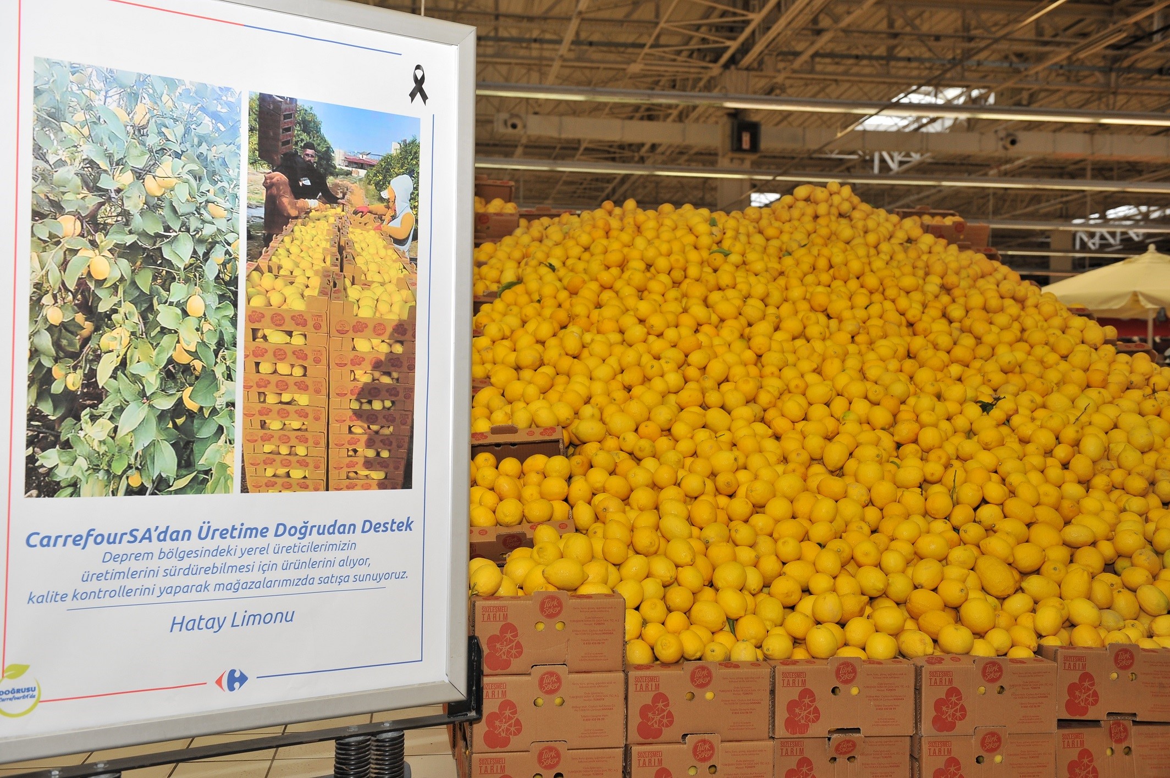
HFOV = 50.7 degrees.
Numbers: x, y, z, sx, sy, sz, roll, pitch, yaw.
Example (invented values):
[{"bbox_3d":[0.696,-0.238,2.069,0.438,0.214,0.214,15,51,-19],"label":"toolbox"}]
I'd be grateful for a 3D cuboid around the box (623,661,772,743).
[{"bbox_3d":[0.213,0.647,2.739,0.300,0.160,0.400,0,1,-7],"label":"box"}]

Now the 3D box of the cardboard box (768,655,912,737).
[{"bbox_3d":[0.521,0.647,2.782,0.300,0.160,0.400,0,1,-7],"label":"cardboard box"}]

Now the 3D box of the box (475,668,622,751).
[{"bbox_3d":[-0.098,0.629,2.624,0.300,0.160,0.400,0,1,-8],"label":"box"}]

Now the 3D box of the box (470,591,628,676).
[{"bbox_3d":[-0.093,0.491,2.679,0.300,0.160,0.400,0,1,-7],"label":"box"}]

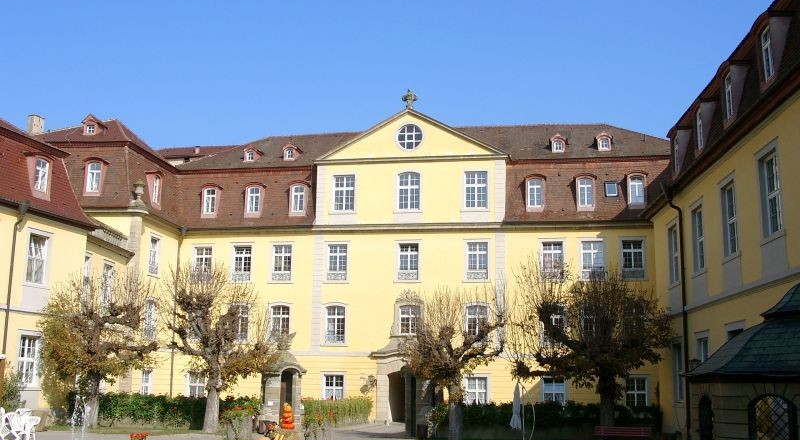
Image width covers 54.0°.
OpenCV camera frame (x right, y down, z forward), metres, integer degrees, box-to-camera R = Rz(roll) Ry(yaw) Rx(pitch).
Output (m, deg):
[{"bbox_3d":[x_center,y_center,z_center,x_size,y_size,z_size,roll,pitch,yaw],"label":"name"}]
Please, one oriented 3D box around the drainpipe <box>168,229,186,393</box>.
[{"bbox_3d":[-13.707,5.906,47.785,0.300,11.234,0.350,-1,-12,10],"label":"drainpipe"}]

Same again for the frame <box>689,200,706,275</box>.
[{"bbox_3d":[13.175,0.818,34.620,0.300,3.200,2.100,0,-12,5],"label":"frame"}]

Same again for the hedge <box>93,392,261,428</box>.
[{"bbox_3d":[-10.003,8.701,35.868,8.041,1.420,1.200,-1,-12,11],"label":"hedge"}]

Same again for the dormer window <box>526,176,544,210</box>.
[{"bbox_3d":[7.641,-1.391,44.158,1.070,2.059,0.850,-1,-12,11],"label":"dormer window"}]

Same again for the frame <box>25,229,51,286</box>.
[{"bbox_3d":[-15.061,1.558,32.607,0.250,2.378,1.403,-3,-12,19],"label":"frame"}]

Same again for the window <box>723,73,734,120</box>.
[{"bbox_3d":[13.041,-4.763,30.284,0.700,1.973,1.457,0,-11,5],"label":"window"}]

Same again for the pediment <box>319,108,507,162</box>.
[{"bbox_3d":[0.686,-4.756,45.770,11.098,3.170,0.700,-1,-12,11],"label":"pediment"}]

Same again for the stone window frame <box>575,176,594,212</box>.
[{"bbox_3d":[10.776,-1.463,45.542,1.092,2.215,0.750,-1,-12,10],"label":"stone window frame"}]

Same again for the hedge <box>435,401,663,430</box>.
[{"bbox_3d":[5.636,7.370,29.625,8.387,1.150,1.100,-1,-12,8],"label":"hedge"}]

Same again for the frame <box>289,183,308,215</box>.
[{"bbox_3d":[-6.229,-1.245,48.568,1.249,2.242,0.600,-1,-12,10],"label":"frame"}]

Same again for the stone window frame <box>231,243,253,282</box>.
[{"bbox_3d":[-9.379,2.561,46.638,1.379,2.367,0.250,-1,-12,10],"label":"stone window frame"}]

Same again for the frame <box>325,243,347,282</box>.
[{"bbox_3d":[-3.279,2.241,41.056,1.291,2.188,0.250,-1,-12,10],"label":"frame"}]

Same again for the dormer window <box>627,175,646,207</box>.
[{"bbox_3d":[12.972,-1.505,43.100,1.070,1.926,0.850,-1,-12,11],"label":"dormer window"}]

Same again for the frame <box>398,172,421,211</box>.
[{"bbox_3d":[0.534,-1.621,46.641,1.441,2.617,0.350,-1,-12,10],"label":"frame"}]

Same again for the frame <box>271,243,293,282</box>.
[{"bbox_3d":[-6.256,2.270,41.592,1.325,2.217,0.250,-1,-12,10],"label":"frame"}]

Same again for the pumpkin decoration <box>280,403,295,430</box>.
[{"bbox_3d":[-3.980,6.952,27.800,0.495,0.991,0.495,3,-12,-7],"label":"pumpkin decoration"}]

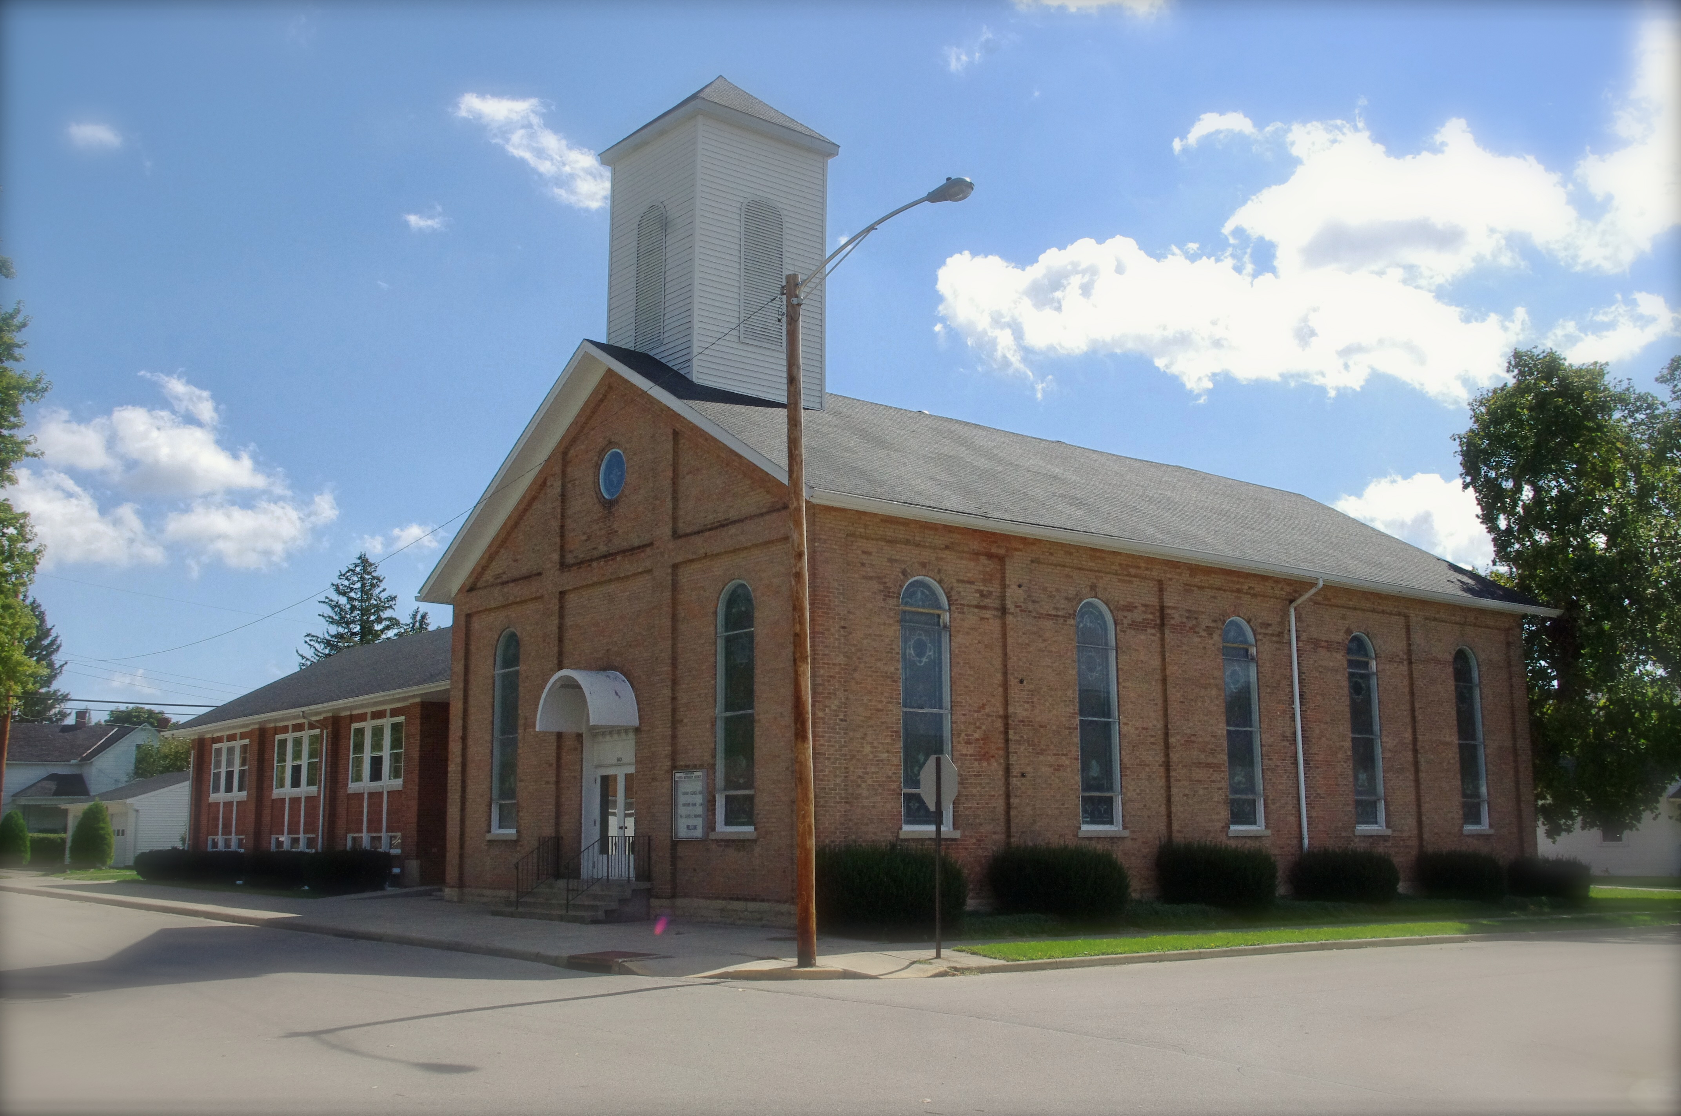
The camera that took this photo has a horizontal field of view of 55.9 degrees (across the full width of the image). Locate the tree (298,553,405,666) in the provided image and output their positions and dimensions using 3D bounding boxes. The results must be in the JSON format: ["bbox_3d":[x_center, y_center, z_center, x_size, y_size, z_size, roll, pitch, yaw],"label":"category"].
[{"bbox_3d":[-25.075,7.702,83.208,8.500,16.270,8.500,8,-12,-38],"label":"tree"}]

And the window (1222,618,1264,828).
[{"bbox_3d":[8.009,3.302,31.837,1.090,4.220,0.200,8,-12,-38],"label":"window"}]

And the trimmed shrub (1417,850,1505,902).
[{"bbox_3d":[13.674,6.961,34.931,1.700,0.980,1.450,8,-12,-38],"label":"trimmed shrub"}]

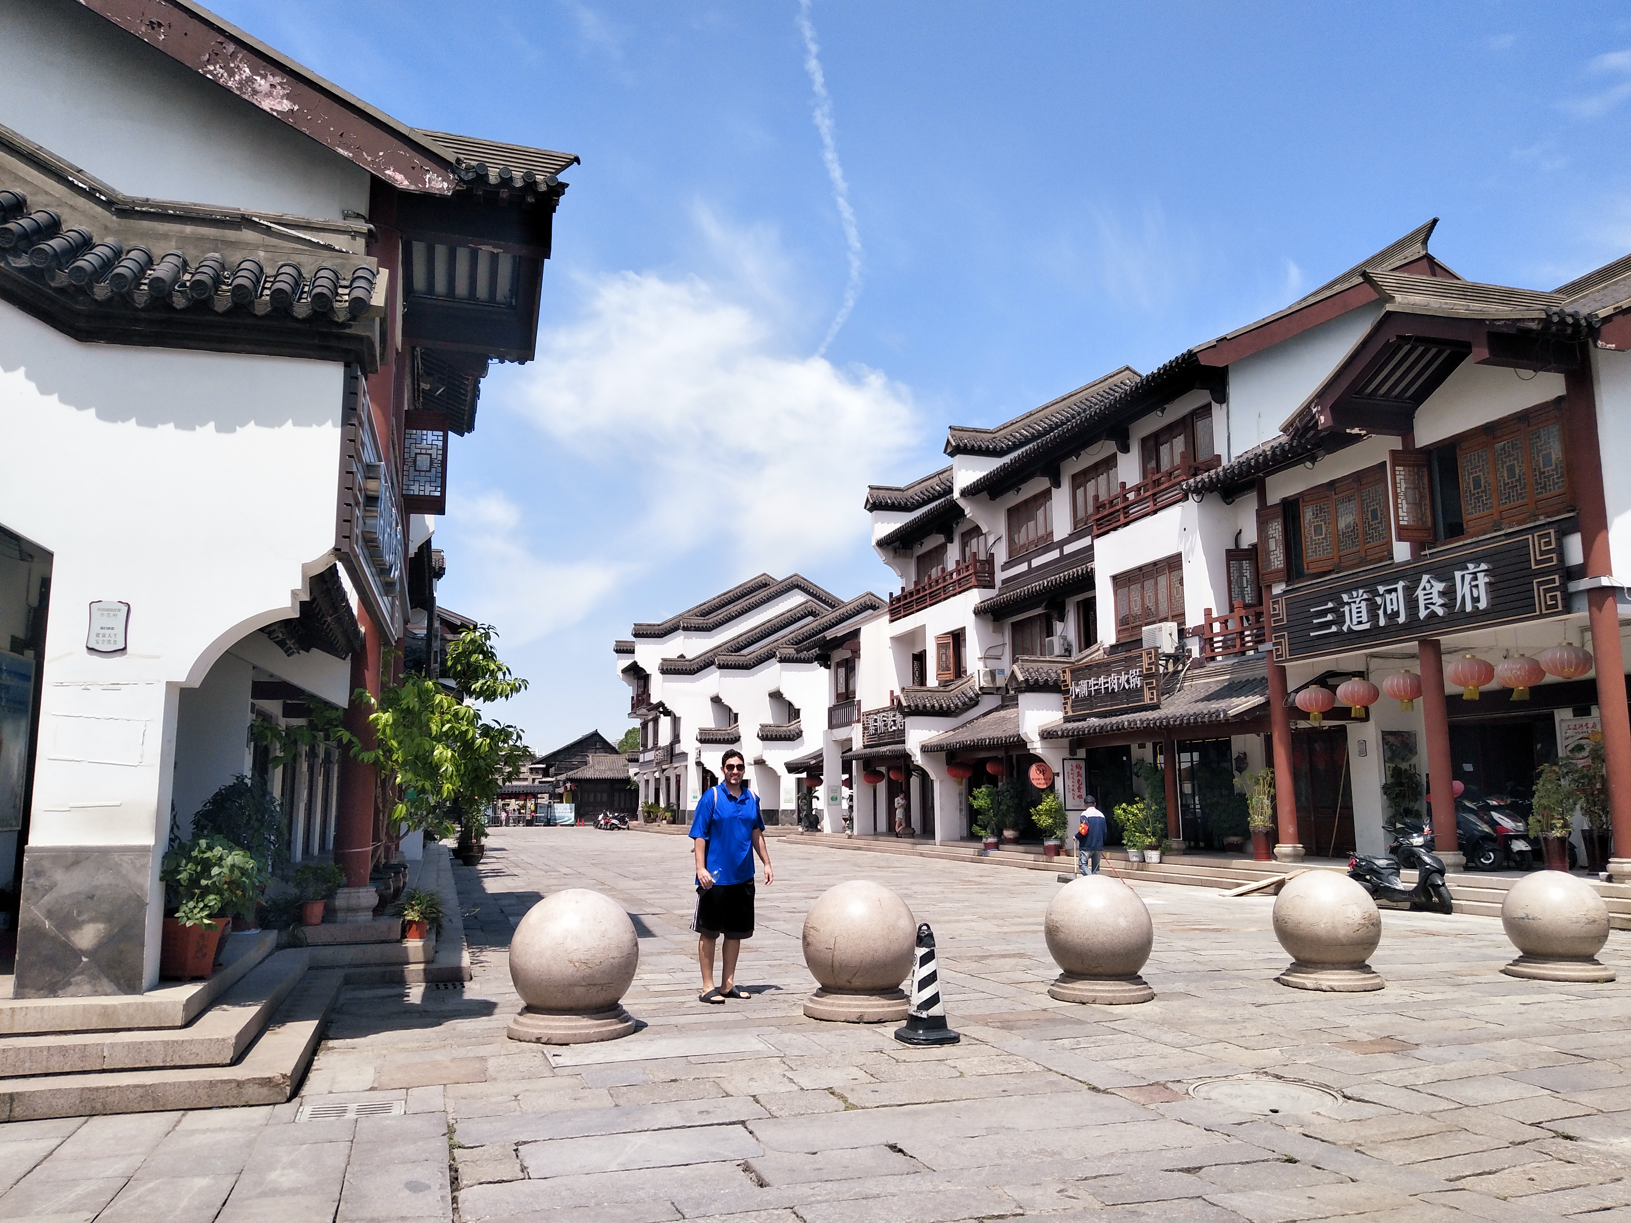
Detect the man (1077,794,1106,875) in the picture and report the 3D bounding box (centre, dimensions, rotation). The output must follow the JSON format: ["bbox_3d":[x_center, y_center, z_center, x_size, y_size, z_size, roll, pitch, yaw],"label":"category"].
[{"bbox_3d":[4.533,3.816,20.179,0.520,1.548,0.360,0,-9,0],"label":"man"}]

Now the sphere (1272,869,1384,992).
[{"bbox_3d":[4.163,2.574,9.965,0.804,0.886,0.804,0,-9,0],"label":"sphere"}]

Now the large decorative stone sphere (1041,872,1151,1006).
[{"bbox_3d":[2.167,2.475,9.358,0.804,0.886,0.804,0,-9,0],"label":"large decorative stone sphere"}]

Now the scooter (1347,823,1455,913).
[{"bbox_3d":[8.110,3.546,16.946,0.680,1.120,1.780,3,-9,-23],"label":"scooter"}]

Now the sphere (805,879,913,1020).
[{"bbox_3d":[0.314,2.354,8.614,0.804,0.886,0.804,0,-9,0],"label":"sphere"}]

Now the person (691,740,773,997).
[{"bbox_3d":[-0.643,1.978,9.341,0.550,1.846,0.380,4,-10,-27],"label":"person"}]

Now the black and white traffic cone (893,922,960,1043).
[{"bbox_3d":[0.697,2.316,7.710,0.370,0.688,0.370,1,-9,-12],"label":"black and white traffic cone"}]

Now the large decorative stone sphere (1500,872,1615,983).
[{"bbox_3d":[6.330,2.661,10.486,0.804,0.886,0.804,0,-9,0],"label":"large decorative stone sphere"}]

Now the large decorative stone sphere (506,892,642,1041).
[{"bbox_3d":[-1.540,2.228,7.829,0.804,0.886,0.804,0,-9,0],"label":"large decorative stone sphere"}]

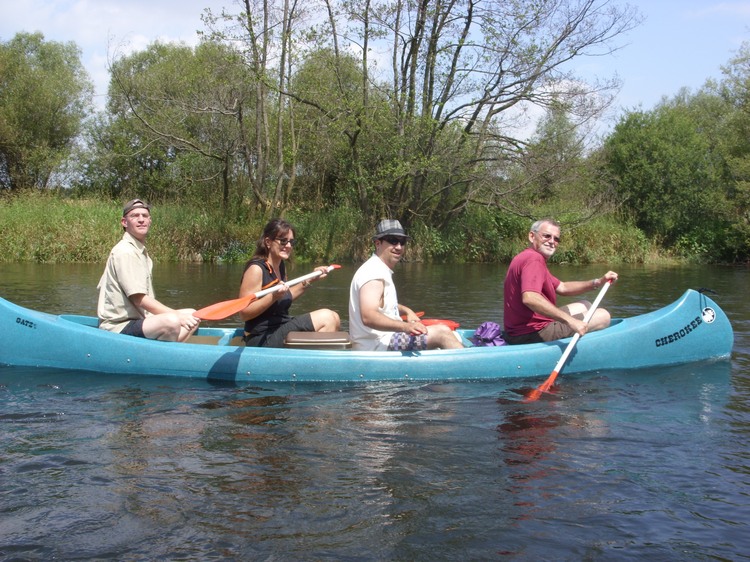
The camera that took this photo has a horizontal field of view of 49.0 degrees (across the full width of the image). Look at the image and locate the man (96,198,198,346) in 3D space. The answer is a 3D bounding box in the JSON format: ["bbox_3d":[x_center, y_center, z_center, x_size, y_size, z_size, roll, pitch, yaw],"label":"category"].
[{"bbox_3d":[-1.452,-0.010,5.300,0.700,1.043,0.540,1,4,10],"label":"man"}]

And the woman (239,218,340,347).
[{"bbox_3d":[-0.542,0.061,5.250,0.680,0.918,0.520,1,4,12],"label":"woman"}]

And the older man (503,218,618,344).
[{"bbox_3d":[1.212,0.049,5.350,0.780,0.910,0.580,0,4,5],"label":"older man"}]

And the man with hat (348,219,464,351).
[{"bbox_3d":[0.220,0.070,5.250,0.780,0.938,0.560,1,4,10],"label":"man with hat"}]

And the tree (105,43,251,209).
[{"bbox_3d":[-7.438,-5.781,31.000,5.800,6.553,5.200,0,4,0],"label":"tree"}]

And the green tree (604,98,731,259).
[{"bbox_3d":[8.706,-3.021,24.500,3.800,4.822,3.600,0,4,0],"label":"green tree"}]

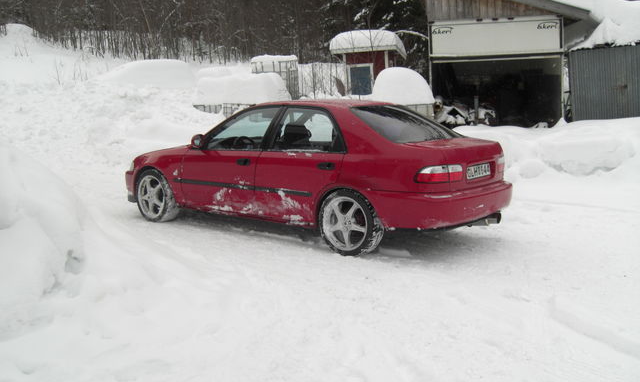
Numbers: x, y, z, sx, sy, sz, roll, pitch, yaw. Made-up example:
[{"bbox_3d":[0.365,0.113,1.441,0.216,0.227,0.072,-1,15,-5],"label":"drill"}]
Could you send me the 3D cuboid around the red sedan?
[{"bbox_3d":[-0.263,-0.284,7.500,4.390,1.360,1.710,6,9,37],"label":"red sedan"}]

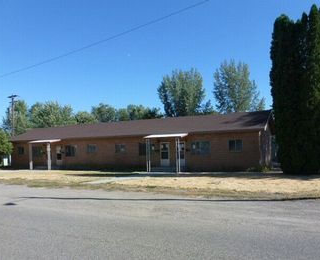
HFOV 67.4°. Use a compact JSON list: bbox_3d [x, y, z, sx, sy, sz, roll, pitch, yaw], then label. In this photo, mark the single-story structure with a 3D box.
[{"bbox_3d":[-3.456,1.705,27.468,28.859,4.900,9.600,-4,-4,25],"label":"single-story structure"}]

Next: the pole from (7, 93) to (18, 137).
[{"bbox_3d":[-28.015,-0.321,45.551,2.400,12.883,0.400,-4,-5,30],"label":"pole"}]

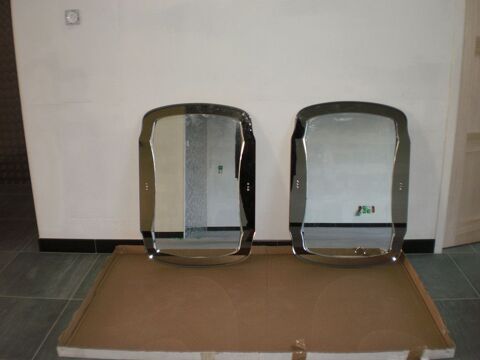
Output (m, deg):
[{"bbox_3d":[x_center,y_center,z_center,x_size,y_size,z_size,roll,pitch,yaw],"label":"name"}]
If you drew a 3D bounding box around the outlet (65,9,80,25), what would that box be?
[{"bbox_3d":[-0.760,-0.740,2.273,0.075,0.075,0.015,0,18,2],"label":"outlet"}]

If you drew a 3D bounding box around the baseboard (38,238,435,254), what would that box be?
[{"bbox_3d":[-0.017,0.348,2.611,2.060,0.080,0.014,0,18,2],"label":"baseboard"}]

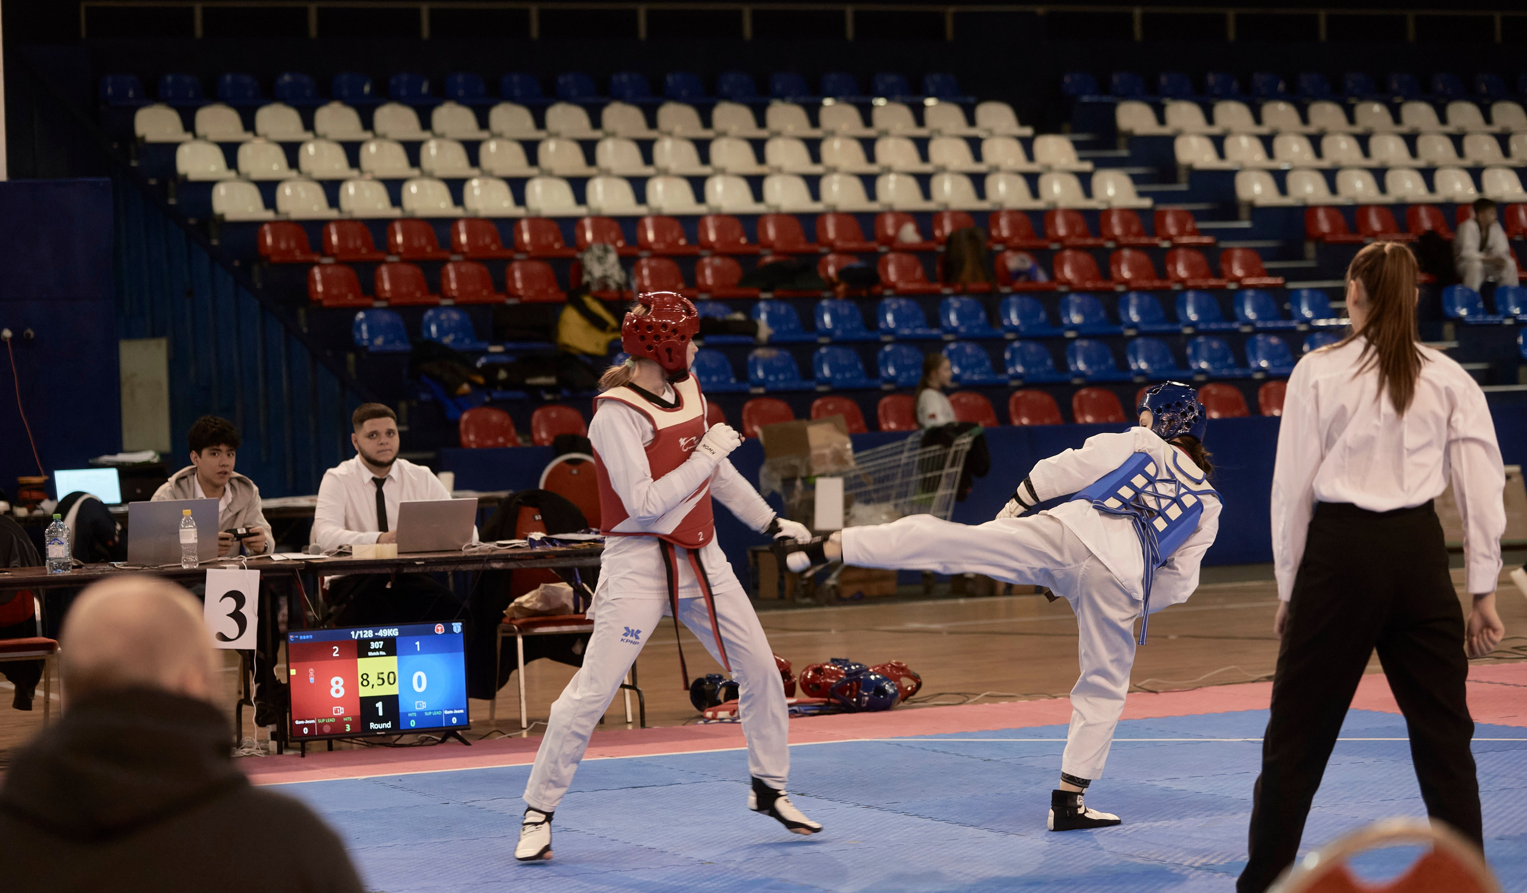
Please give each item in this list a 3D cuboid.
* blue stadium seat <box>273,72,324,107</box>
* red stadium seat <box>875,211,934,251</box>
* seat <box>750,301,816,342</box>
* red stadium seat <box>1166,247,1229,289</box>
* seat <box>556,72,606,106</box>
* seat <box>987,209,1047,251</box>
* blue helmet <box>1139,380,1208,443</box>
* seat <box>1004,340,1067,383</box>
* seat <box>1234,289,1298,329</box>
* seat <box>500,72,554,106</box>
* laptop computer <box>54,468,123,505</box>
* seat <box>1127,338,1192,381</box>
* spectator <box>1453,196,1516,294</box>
[{"bbox_3d":[-3.490,-2.691,32.131,0.360,0.285,0.375,-2,2,-25],"label":"blue stadium seat"},{"bbox_3d":[1.011,-1.563,30.729,0.420,0.300,0.380,-2,2,-26],"label":"red stadium seat"},{"bbox_3d":[0.158,-0.848,28.683,0.410,0.300,0.340,-2,1,-26],"label":"seat"},{"bbox_3d":[3.263,-1.349,32.121,0.405,0.295,0.350,-2,2,-26],"label":"red stadium seat"},{"bbox_3d":[-1.451,-2.901,34.461,0.405,0.295,0.360,-2,2,-27],"label":"seat"},{"bbox_3d":[1.872,-1.590,31.176,0.370,0.290,0.345,-2,2,-25],"label":"seat"},{"bbox_3d":[1.246,-0.089,12.900,0.245,0.250,0.210,2,-15,0],"label":"blue helmet"},{"bbox_3d":[1.932,-0.594,29.440,0.395,0.295,0.360,-2,2,-25],"label":"seat"},{"bbox_3d":[3.540,-0.967,29.929,0.420,0.300,0.380,-2,2,-26],"label":"seat"},{"bbox_3d":[-1.847,-2.819,33.438,0.370,0.277,0.350,-2,2,-25],"label":"seat"},{"bbox_3d":[-3.453,0.210,21.907,0.355,0.220,0.290,-2,2,-25],"label":"laptop computer"},{"bbox_3d":[2.648,-0.584,28.444,0.370,0.277,0.350,-2,2,-25],"label":"seat"},{"bbox_3d":[5.642,-1.443,33.021,0.480,0.980,0.620,-2,2,-19],"label":"spectator"}]

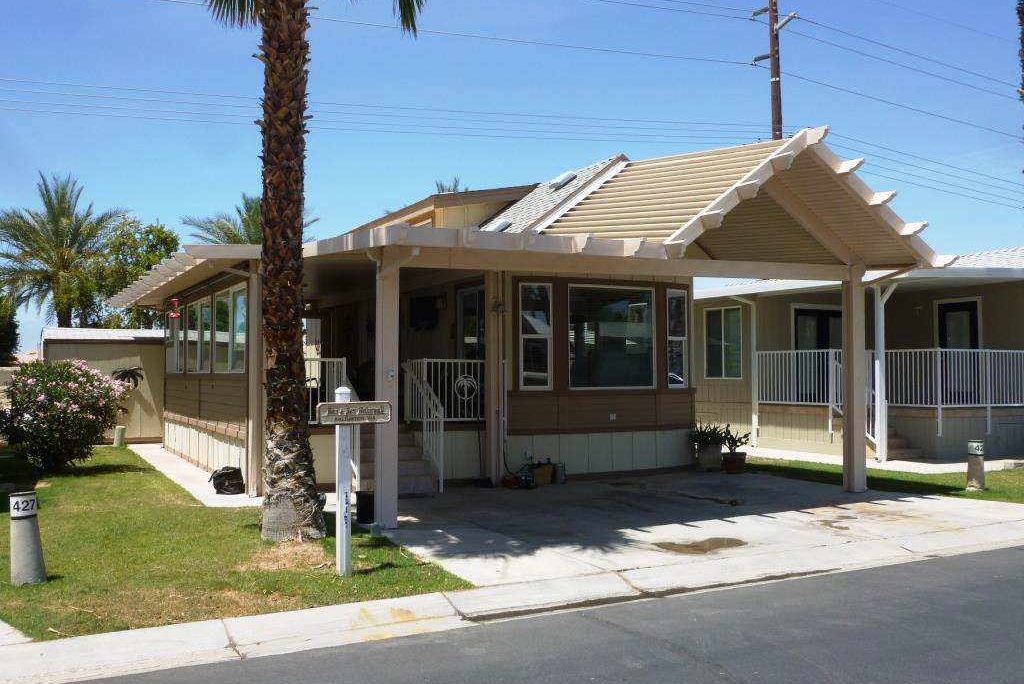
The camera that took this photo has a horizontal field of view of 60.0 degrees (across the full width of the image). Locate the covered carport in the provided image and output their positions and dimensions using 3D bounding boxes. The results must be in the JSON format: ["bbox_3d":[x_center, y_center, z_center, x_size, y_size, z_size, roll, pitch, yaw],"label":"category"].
[{"bbox_3d":[1.342,-0.298,11.565,7.700,4.500,3.900,0,-2,-25],"label":"covered carport"}]

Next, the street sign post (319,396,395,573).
[{"bbox_3d":[-1.254,1.099,7.028,0.620,1.470,0.120,0,-2,-28],"label":"street sign post"}]

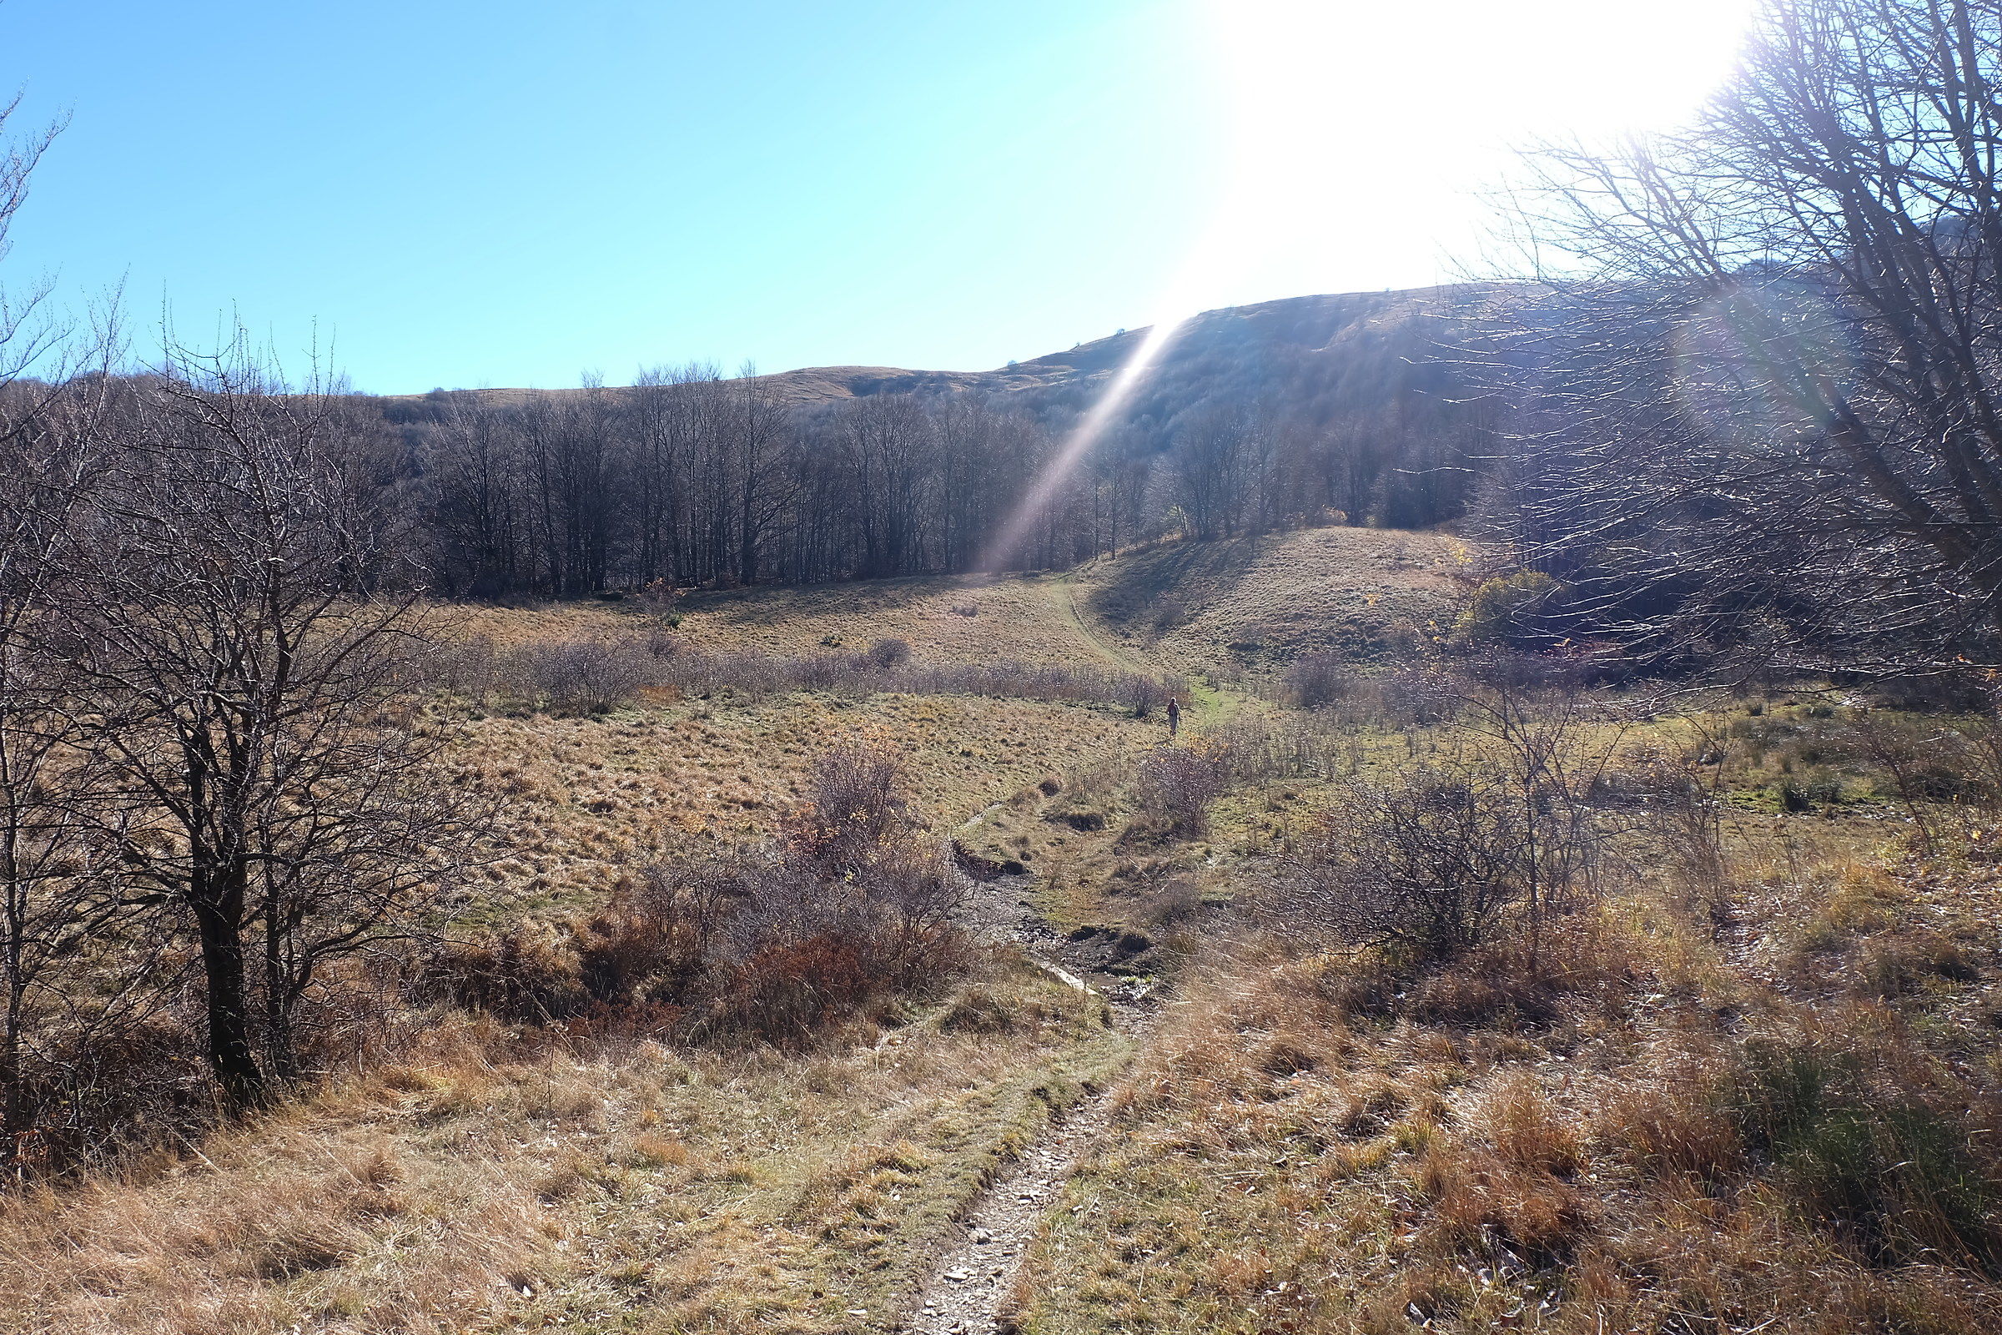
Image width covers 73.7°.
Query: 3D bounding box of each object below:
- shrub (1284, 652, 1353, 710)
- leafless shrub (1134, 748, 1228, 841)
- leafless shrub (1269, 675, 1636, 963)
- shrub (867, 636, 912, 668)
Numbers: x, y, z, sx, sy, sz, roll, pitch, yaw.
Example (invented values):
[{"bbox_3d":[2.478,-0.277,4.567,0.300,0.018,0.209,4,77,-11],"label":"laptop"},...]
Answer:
[{"bbox_3d":[18.125,0.713,76.000,3.840,3.320,3.460,0,2,0],"label":"shrub"},{"bbox_3d":[4.313,3.002,32.000,2.170,2.130,1.950,0,2,0],"label":"leafless shrub"},{"bbox_3d":[5.241,1.763,15.500,4.040,3.180,3.030,0,2,0],"label":"leafless shrub"},{"bbox_3d":[-7.793,-1.036,93.000,2.990,2.240,2.690,0,2,0],"label":"shrub"}]

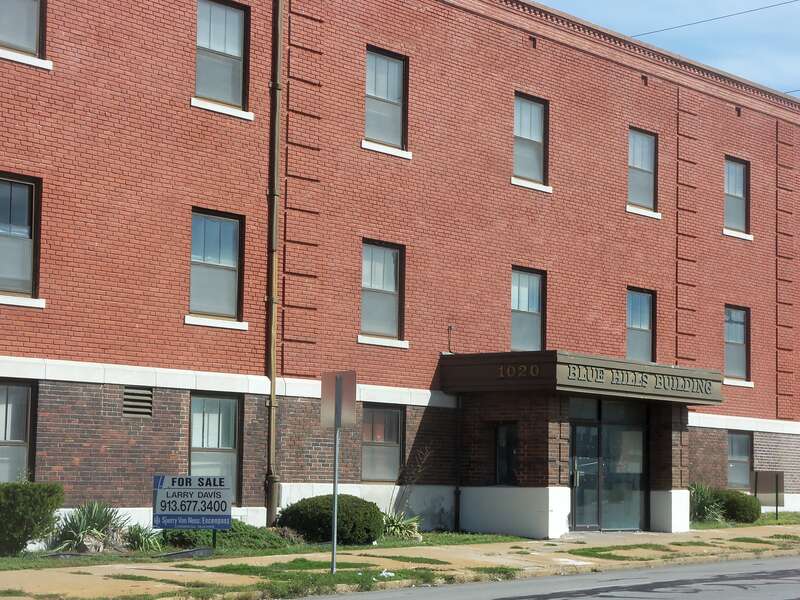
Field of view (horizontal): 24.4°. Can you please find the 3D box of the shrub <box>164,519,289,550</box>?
[{"bbox_3d":[-2.575,3.493,27.600,1.250,0.460,2.100,-4,-8,38],"label":"shrub"}]

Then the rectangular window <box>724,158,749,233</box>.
[{"bbox_3d":[7.620,-2.368,42.125,0.150,1.668,1.168,-4,-8,38],"label":"rectangular window"}]

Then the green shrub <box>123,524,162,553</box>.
[{"bbox_3d":[-3.707,3.447,26.719,0.460,0.420,0.500,1,-6,0],"label":"green shrub"}]

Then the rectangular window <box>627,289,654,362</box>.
[{"bbox_3d":[5.140,0.615,39.420,0.140,1.719,1.197,-4,-7,38],"label":"rectangular window"}]

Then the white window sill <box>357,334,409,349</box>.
[{"bbox_3d":[-0.308,0.748,32.463,0.180,0.134,1.430,-4,-7,38],"label":"white window sill"}]

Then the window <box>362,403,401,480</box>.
[{"bbox_3d":[-0.327,2.448,31.641,0.150,1.321,1.168,-4,-8,38],"label":"window"}]

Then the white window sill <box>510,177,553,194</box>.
[{"bbox_3d":[2.564,-2.253,36.350,0.180,0.133,1.430,-4,-7,38],"label":"white window sill"}]

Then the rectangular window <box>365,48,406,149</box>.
[{"bbox_3d":[-0.265,-3.585,32.927,0.140,1.730,1.197,-4,-7,38],"label":"rectangular window"}]

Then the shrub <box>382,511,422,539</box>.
[{"bbox_3d":[0.042,3.775,31.017,0.650,0.480,0.720,-4,-8,39],"label":"shrub"}]

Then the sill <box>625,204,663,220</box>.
[{"bbox_3d":[5.142,-1.851,39.156,0.180,0.130,1.400,-4,-8,39],"label":"sill"}]

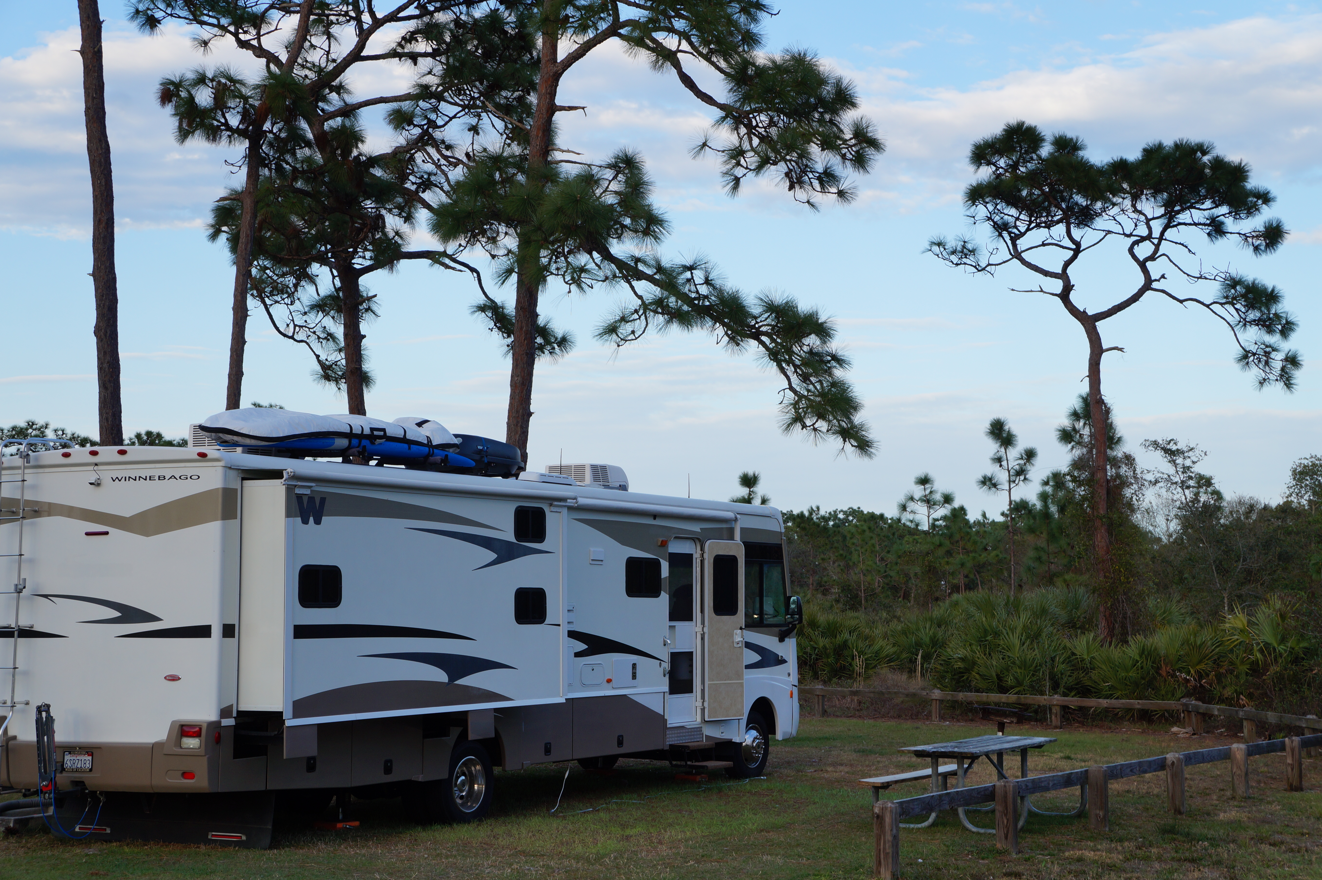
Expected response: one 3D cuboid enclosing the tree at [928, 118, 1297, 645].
[{"bbox_3d":[9.540,-0.620,40.200,7.750,12.400,6.500,0,-5,0],"label":"tree"}]

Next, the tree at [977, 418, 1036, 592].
[{"bbox_3d":[8.470,2.710,46.950,1.500,6.600,1.400,0,-5,0],"label":"tree"}]

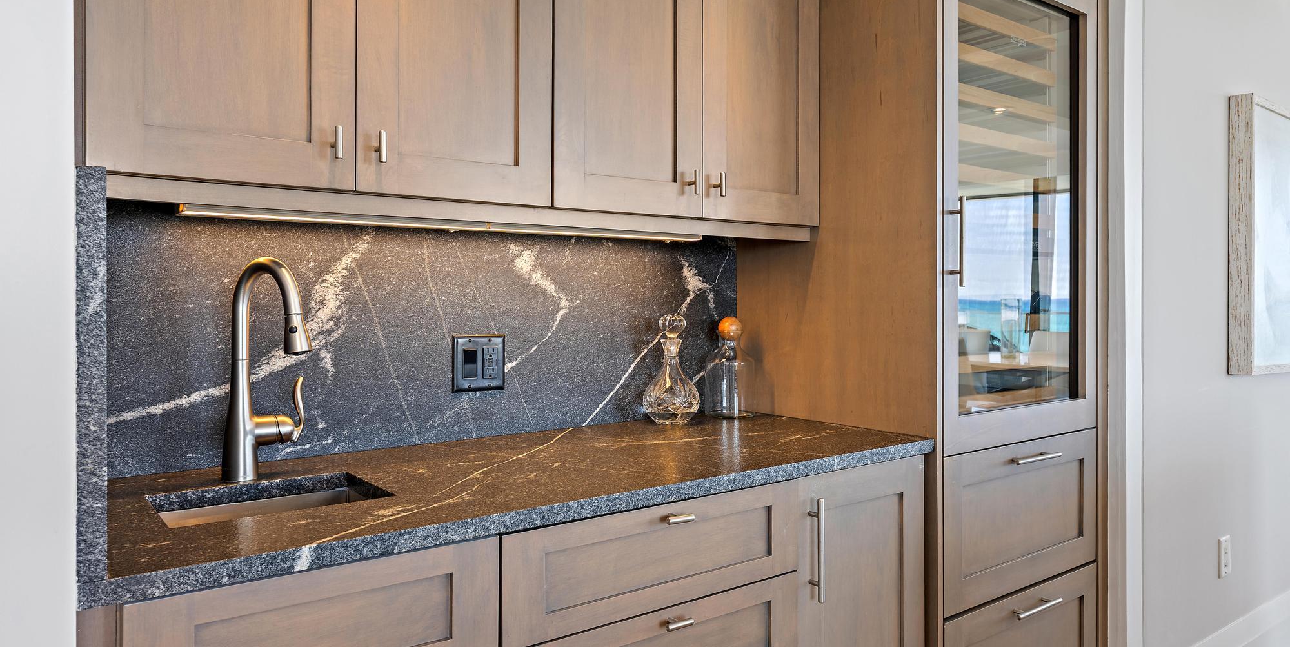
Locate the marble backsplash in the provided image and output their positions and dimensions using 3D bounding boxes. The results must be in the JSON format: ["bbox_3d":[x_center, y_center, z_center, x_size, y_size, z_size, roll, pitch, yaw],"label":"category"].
[{"bbox_3d":[-0.355,0.014,1.855,1.487,0.464,0.030,-1,1,-37],"label":"marble backsplash"}]

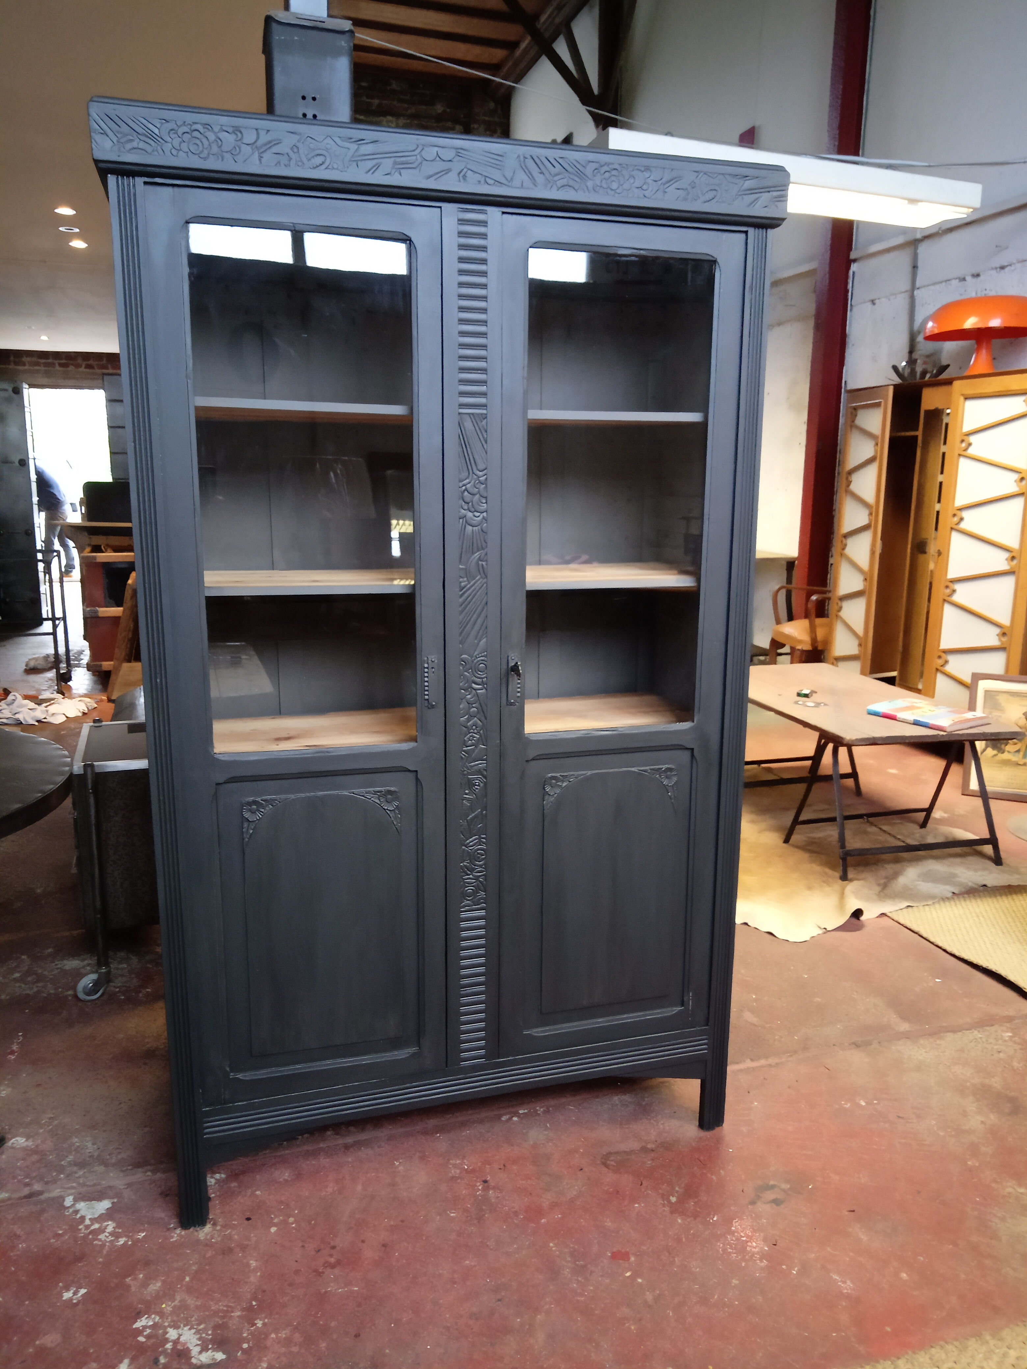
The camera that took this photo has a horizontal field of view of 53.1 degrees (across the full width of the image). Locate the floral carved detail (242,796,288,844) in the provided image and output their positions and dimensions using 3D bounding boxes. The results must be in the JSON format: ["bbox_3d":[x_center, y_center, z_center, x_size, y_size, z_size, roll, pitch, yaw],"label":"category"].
[{"bbox_3d":[-0.425,0.229,1.763,0.077,0.078,0.015,-3,12,-16],"label":"floral carved detail"}]

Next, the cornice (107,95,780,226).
[{"bbox_3d":[-0.070,-0.819,1.631,1.118,0.080,0.035,-3,12,-16],"label":"cornice"}]

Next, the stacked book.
[{"bbox_3d":[1.568,0.117,3.887,0.250,0.026,0.335,-7,14,-32],"label":"stacked book"}]

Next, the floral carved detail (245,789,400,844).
[{"bbox_3d":[-0.332,0.230,1.791,0.272,0.088,0.015,-3,12,-16],"label":"floral carved detail"}]

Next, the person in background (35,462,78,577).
[{"bbox_3d":[-6.237,-2.218,13.800,0.750,1.580,0.480,0,12,0],"label":"person in background"}]

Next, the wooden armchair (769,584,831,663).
[{"bbox_3d":[1.830,-0.259,6.000,0.560,0.800,0.550,-2,12,-11],"label":"wooden armchair"}]

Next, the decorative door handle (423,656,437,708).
[{"bbox_3d":[-0.139,0.000,1.783,0.025,0.095,0.030,-3,12,-16],"label":"decorative door handle"}]

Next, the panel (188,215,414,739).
[{"bbox_3d":[-0.332,-0.301,1.685,0.342,0.842,0.020,-3,12,-16],"label":"panel"}]

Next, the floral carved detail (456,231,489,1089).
[{"bbox_3d":[-0.072,-0.021,1.812,0.052,1.523,0.020,-3,12,-16],"label":"floral carved detail"}]

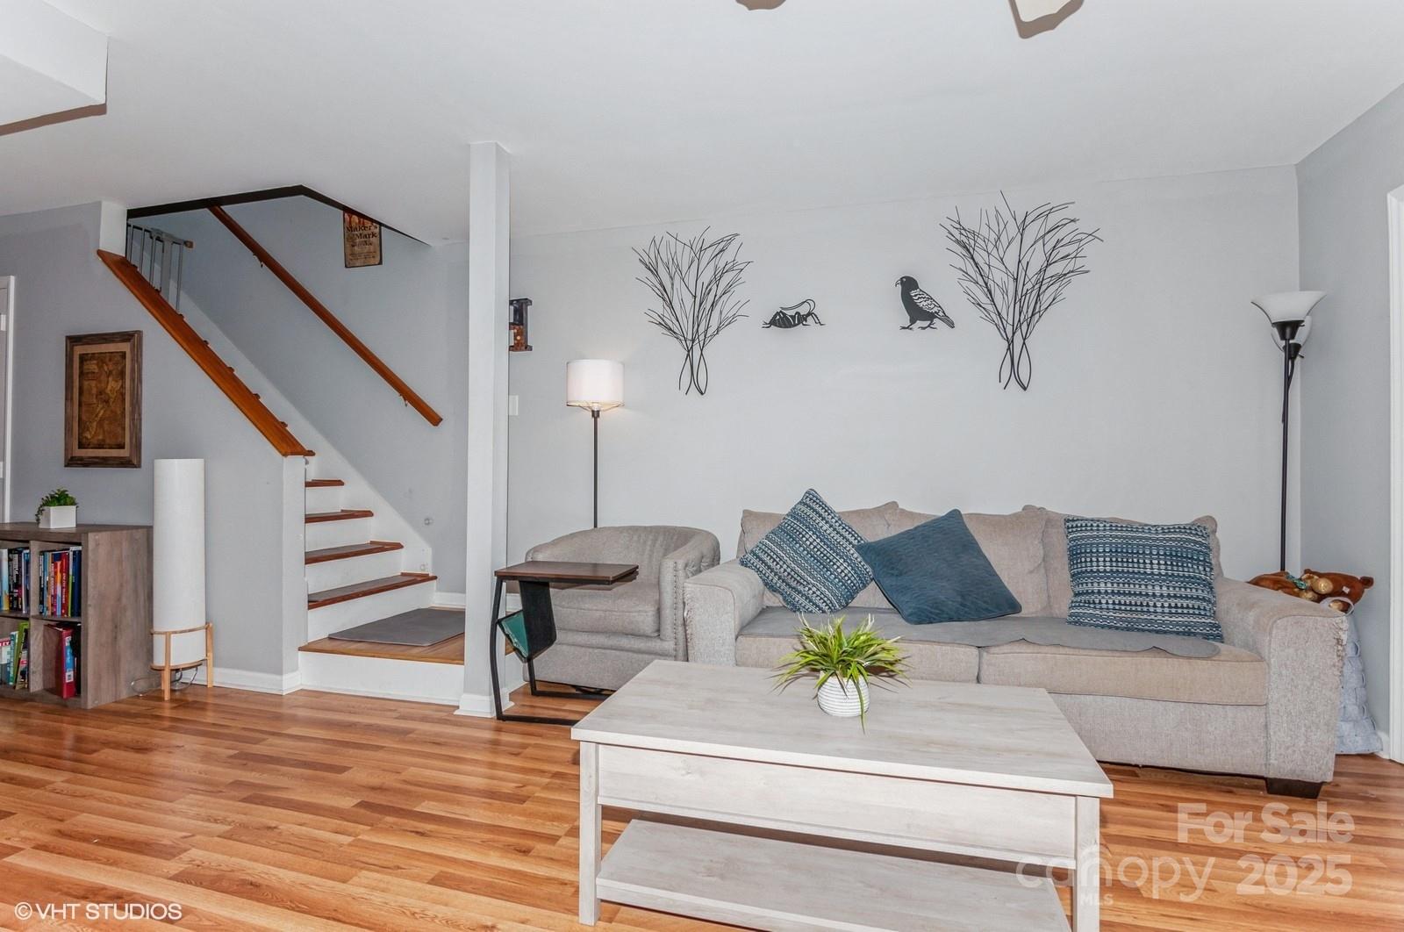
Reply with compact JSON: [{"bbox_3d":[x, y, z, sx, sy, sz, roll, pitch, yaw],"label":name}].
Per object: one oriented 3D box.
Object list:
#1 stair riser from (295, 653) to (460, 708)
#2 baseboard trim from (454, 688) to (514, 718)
[{"bbox_3d":[-1.476,0.972,3.055,0.910,0.195,0.030,0,-1,14],"label":"stair riser"},{"bbox_3d":[-0.956,1.023,2.920,0.180,0.097,0.180,0,-1,14],"label":"baseboard trim"}]

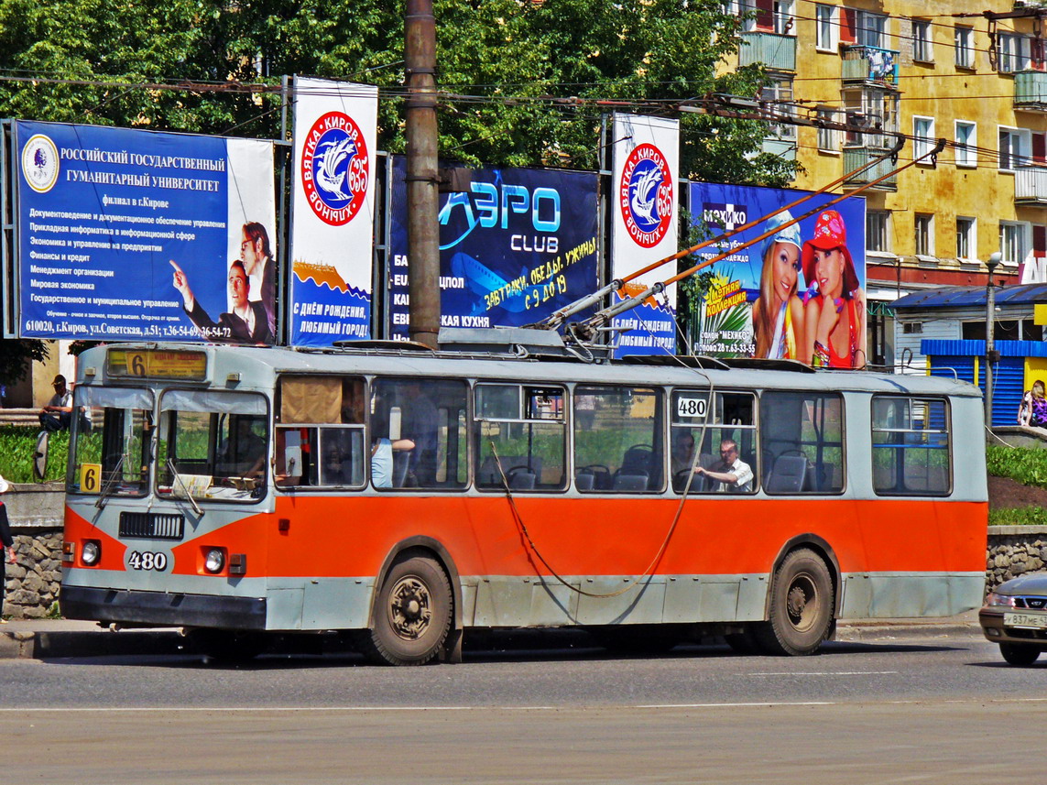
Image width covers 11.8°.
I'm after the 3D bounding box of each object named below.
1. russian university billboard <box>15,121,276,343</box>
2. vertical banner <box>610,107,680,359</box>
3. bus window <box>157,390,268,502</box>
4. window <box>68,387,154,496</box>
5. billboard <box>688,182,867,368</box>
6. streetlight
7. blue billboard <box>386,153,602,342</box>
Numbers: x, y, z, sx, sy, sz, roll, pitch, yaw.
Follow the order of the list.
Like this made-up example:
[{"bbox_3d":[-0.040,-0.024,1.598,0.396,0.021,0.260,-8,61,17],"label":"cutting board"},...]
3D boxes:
[{"bbox_3d":[-5.437,-2.243,72.592,0.200,3.030,6.060,0,-1,33],"label":"russian university billboard"},{"bbox_3d":[1.941,-2.532,83.056,0.200,4.005,2.184,0,0,31],"label":"vertical banner"},{"bbox_3d":[-2.782,0.479,45.185,1.150,0.960,0.080,1,-5,34],"label":"bus window"},{"bbox_3d":[-3.752,0.446,45.967,0.080,0.960,1.110,9,-5,-44],"label":"window"},{"bbox_3d":[4.309,-1.948,86.357,0.200,3.030,6.060,0,-1,33],"label":"billboard"},{"bbox_3d":[8.148,-0.774,88.000,0.280,3.380,0.280,1,0,0],"label":"streetlight"},{"bbox_3d":[-0.484,-2.077,79.599,0.200,3.030,6.060,0,-1,32],"label":"blue billboard"}]

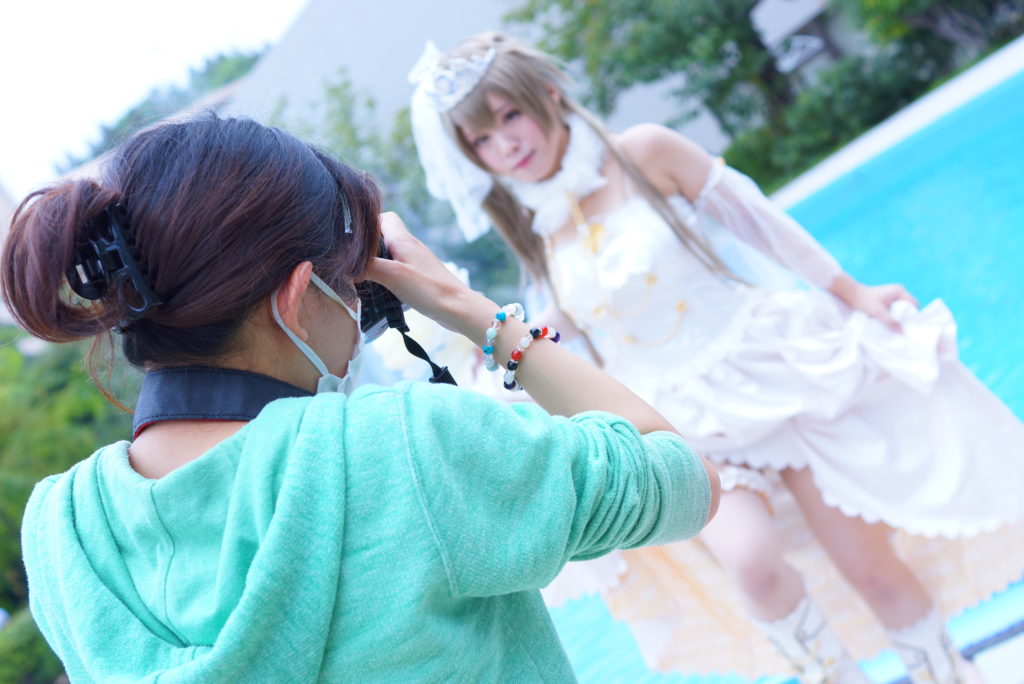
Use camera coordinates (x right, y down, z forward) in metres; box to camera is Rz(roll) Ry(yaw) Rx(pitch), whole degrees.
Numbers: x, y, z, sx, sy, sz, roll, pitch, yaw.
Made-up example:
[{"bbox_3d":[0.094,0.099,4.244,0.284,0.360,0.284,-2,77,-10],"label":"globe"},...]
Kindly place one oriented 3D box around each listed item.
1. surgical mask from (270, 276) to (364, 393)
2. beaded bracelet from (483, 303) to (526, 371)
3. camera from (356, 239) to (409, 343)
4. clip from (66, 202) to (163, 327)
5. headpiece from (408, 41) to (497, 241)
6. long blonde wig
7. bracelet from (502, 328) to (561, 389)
[{"bbox_3d":[-0.170,0.003,1.175,0.145,0.110,0.120,-14,-4,38],"label":"surgical mask"},{"bbox_3d":[-0.002,-0.001,1.215,0.014,0.064,0.062,28,90,39],"label":"beaded bracelet"},{"bbox_3d":[-0.135,-0.045,1.270,0.128,0.095,0.110,-27,9,23],"label":"camera"},{"bbox_3d":[-0.295,-0.058,1.100,0.060,0.090,0.055,-24,4,-38],"label":"clip"},{"bbox_3d":[-0.084,-0.326,2.360,0.175,0.285,0.160,-34,12,20],"label":"headpiece"},{"bbox_3d":[0.102,-0.254,2.450,0.250,0.560,0.250,-34,12,20],"label":"long blonde wig"},{"bbox_3d":[0.022,0.016,1.200,0.014,0.066,0.064,36,90,40],"label":"bracelet"}]

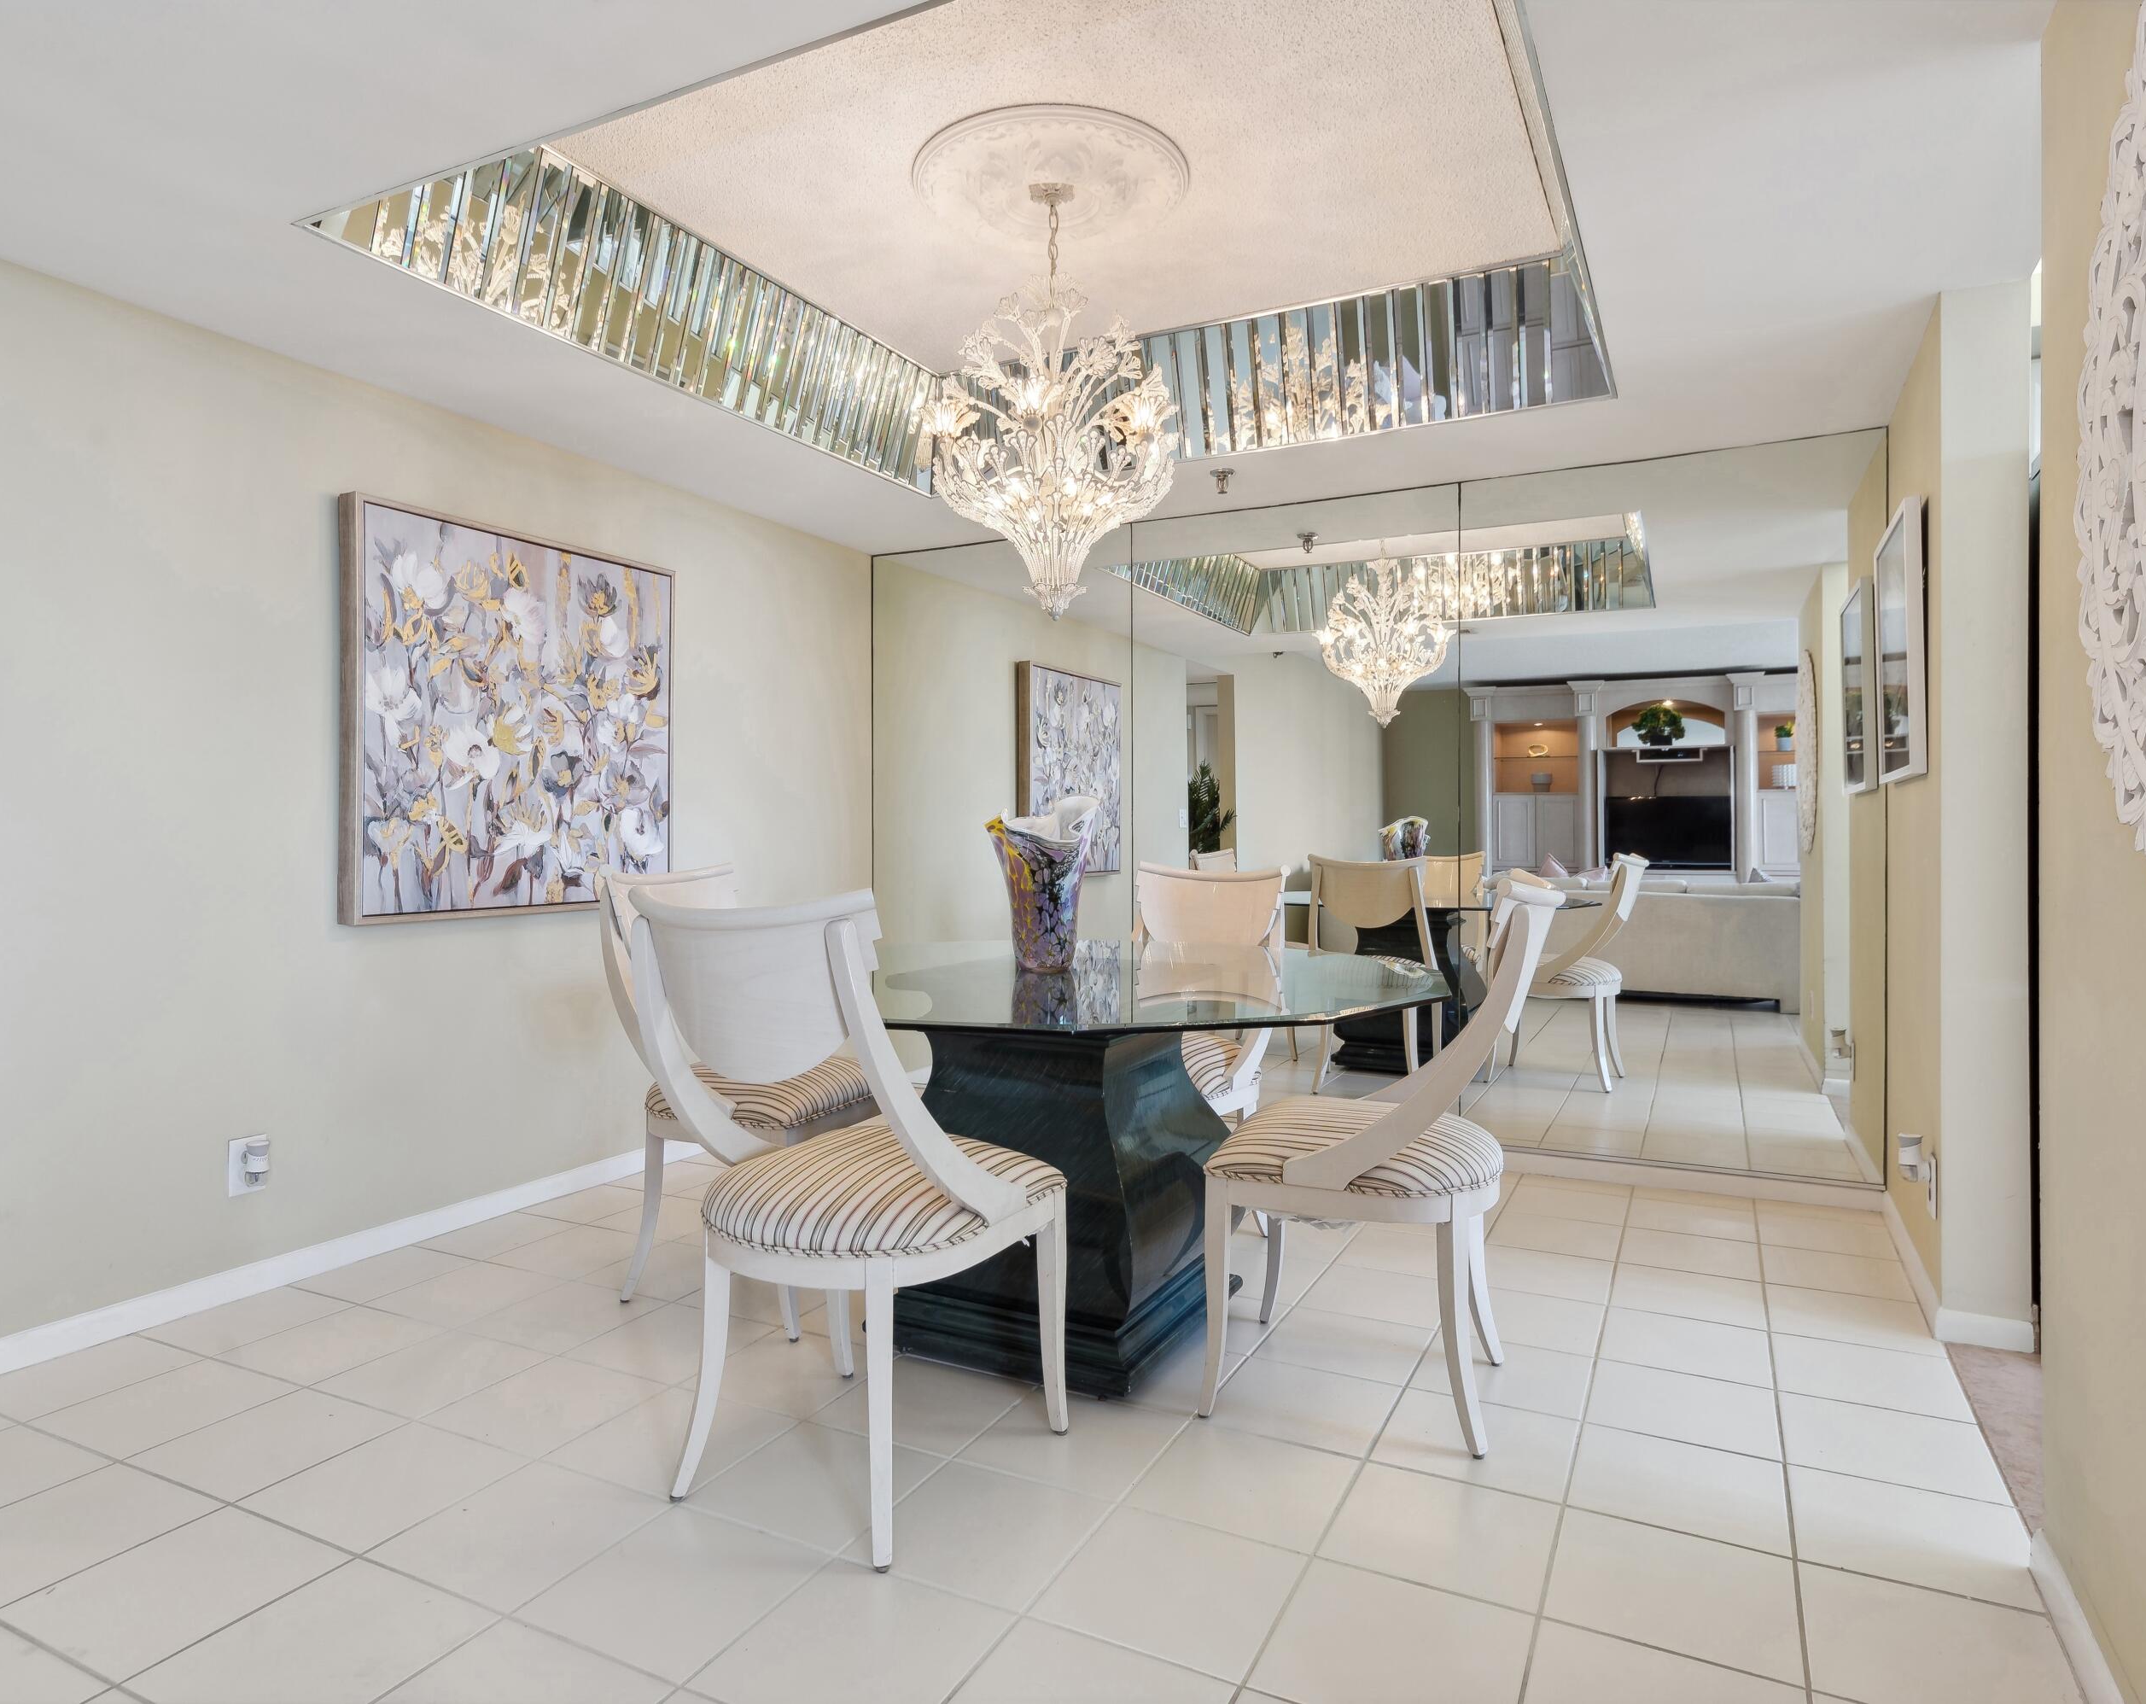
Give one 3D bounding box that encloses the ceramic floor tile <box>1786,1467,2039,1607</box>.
[{"bbox_3d":[1.252,1.028,1.926,0.303,0.010,0.315,1,1,27],"label":"ceramic floor tile"}]

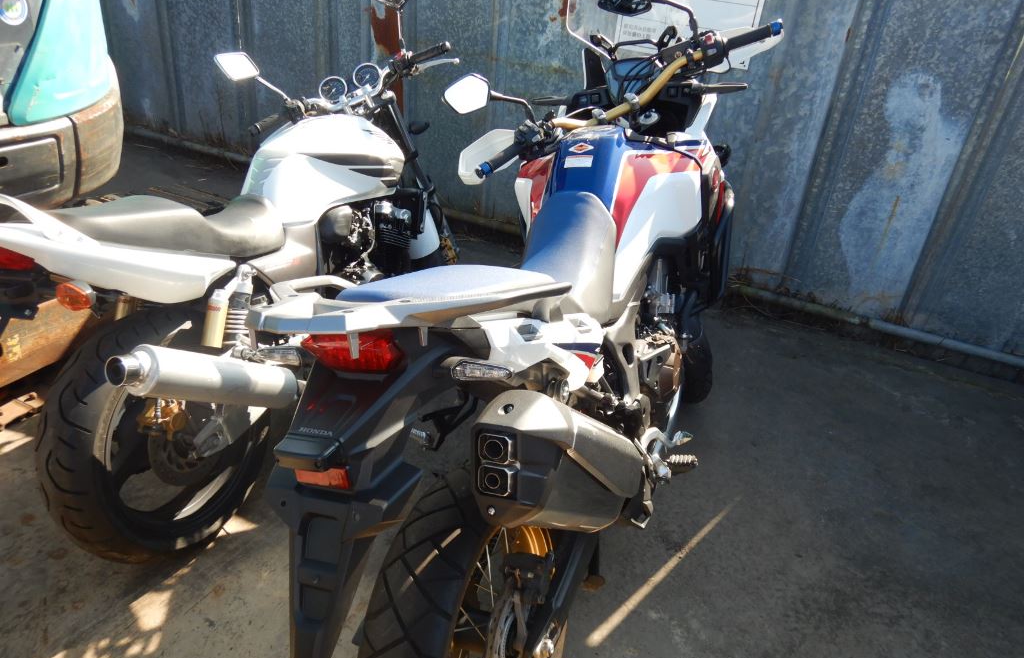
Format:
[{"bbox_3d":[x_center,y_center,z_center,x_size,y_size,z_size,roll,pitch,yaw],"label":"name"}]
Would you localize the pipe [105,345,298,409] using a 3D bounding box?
[{"bbox_3d":[-0.681,0.123,1.637,0.108,0.108,0.525,18,-2,23],"label":"pipe"}]

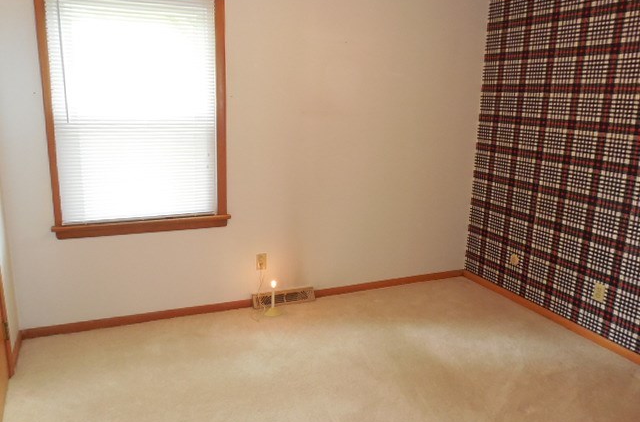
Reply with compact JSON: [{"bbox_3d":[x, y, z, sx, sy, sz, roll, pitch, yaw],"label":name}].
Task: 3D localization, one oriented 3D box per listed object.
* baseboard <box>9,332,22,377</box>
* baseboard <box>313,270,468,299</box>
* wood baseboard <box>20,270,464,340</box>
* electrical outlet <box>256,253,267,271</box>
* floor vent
[{"bbox_3d":[-1.704,0.792,2.691,0.018,0.061,0.410,-5,14,-26],"label":"baseboard"},{"bbox_3d":[0.604,0.578,3.885,1.394,0.061,0.016,-4,14,-23],"label":"baseboard"},{"bbox_3d":[-0.273,0.639,3.519,3.298,0.061,0.016,-4,14,-23],"label":"wood baseboard"},{"bbox_3d":[-0.410,0.360,3.400,0.071,0.116,0.009,-4,14,-23],"label":"electrical outlet"},{"bbox_3d":[-0.256,0.629,3.504,0.463,0.090,0.050,-4,14,-23],"label":"floor vent"}]

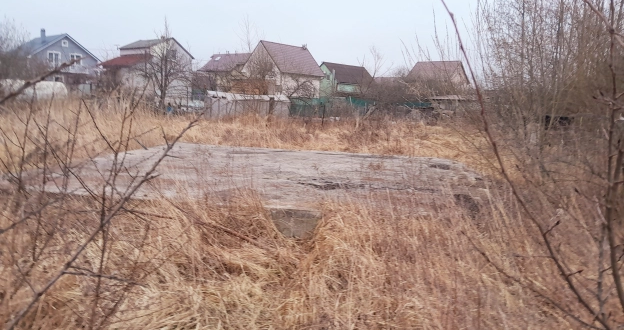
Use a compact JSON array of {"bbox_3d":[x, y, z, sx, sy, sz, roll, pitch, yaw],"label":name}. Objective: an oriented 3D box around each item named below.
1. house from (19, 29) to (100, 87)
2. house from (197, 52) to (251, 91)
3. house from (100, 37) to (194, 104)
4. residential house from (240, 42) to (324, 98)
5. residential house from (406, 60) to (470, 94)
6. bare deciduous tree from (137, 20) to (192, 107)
[{"bbox_3d":[-30.873,-12.177,55.944,8.360,7.040,7.750,10,12,40],"label":"house"},{"bbox_3d":[-11.113,-12.463,67.741,10.000,7.000,8.000,10,12,39],"label":"house"},{"bbox_3d":[-20.367,-12.187,58.764,7.320,7.090,8.180,10,12,40],"label":"house"},{"bbox_3d":[-3.554,-11.888,60.489,6.450,7.020,9.180,8,11,34],"label":"residential house"},{"bbox_3d":[20.761,-13.576,77.287,7.460,6.740,7.600,10,12,40],"label":"residential house"},{"bbox_3d":[-12.968,-8.824,41.209,4.800,7.570,4.800,-1,9,-17],"label":"bare deciduous tree"}]

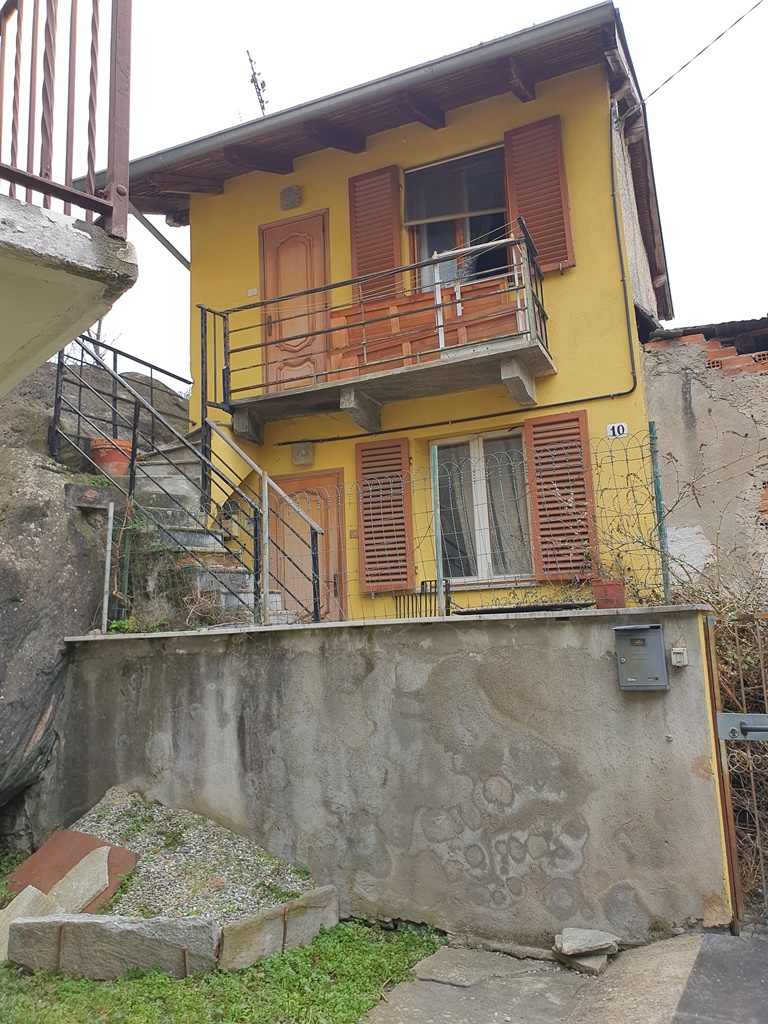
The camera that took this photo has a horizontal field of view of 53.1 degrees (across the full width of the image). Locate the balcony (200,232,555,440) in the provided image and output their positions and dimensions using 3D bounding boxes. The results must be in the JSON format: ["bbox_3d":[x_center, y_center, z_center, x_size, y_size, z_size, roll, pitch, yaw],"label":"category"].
[{"bbox_3d":[-0.086,-1.470,7.198,3.183,1.253,0.771,-7,-12,21],"label":"balcony"}]

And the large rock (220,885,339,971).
[{"bbox_3d":[-0.578,2.249,4.195,0.110,0.250,0.800,-13,-15,43],"label":"large rock"}]

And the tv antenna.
[{"bbox_3d":[-1.700,-5.759,10.336,0.300,0.350,1.050,-3,-11,1],"label":"tv antenna"}]

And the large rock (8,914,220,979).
[{"bbox_3d":[-1.401,2.253,4.033,1.150,0.290,0.130,-4,-11,10],"label":"large rock"}]

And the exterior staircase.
[{"bbox_3d":[-1.540,-0.105,6.753,1.900,3.000,1.950,-7,-12,21],"label":"exterior staircase"}]

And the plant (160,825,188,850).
[{"bbox_3d":[-1.242,1.909,4.558,0.160,0.100,0.160,-4,-11,10],"label":"plant"}]

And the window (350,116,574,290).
[{"bbox_3d":[0.689,-2.886,7.553,2.218,1.548,0.160,-7,-12,21],"label":"window"}]

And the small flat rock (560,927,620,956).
[{"bbox_3d":[1.044,2.188,3.916,0.290,0.070,0.260,-4,-11,10],"label":"small flat rock"}]

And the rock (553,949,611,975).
[{"bbox_3d":[1.006,2.259,3.931,0.200,0.075,0.280,5,-13,-33],"label":"rock"}]

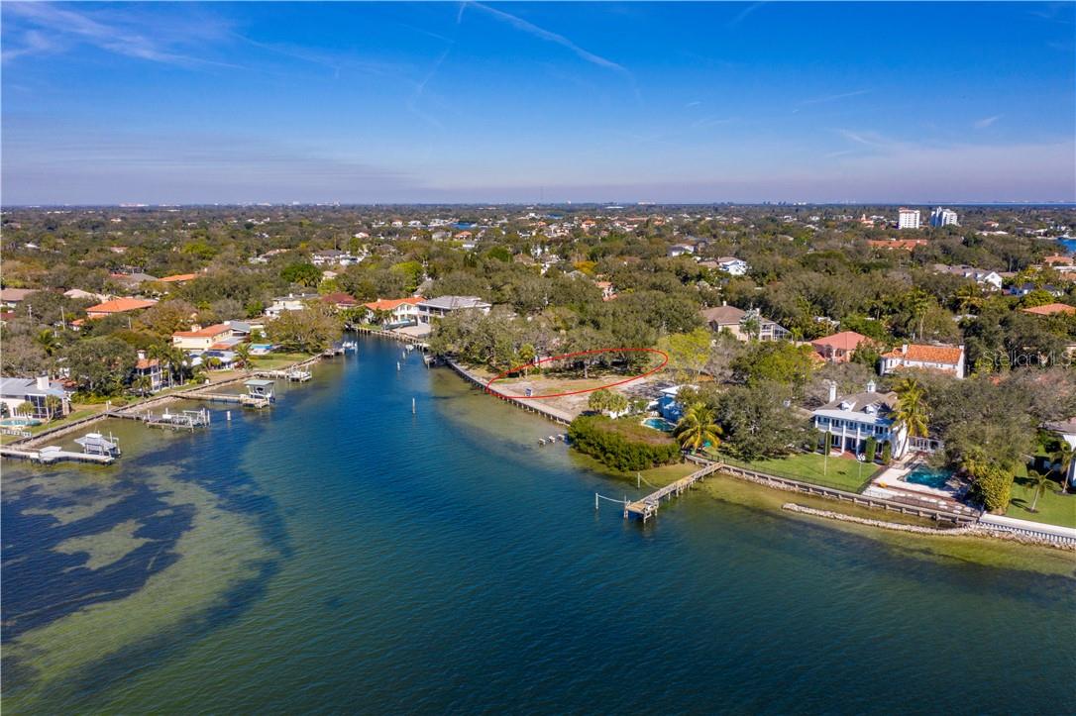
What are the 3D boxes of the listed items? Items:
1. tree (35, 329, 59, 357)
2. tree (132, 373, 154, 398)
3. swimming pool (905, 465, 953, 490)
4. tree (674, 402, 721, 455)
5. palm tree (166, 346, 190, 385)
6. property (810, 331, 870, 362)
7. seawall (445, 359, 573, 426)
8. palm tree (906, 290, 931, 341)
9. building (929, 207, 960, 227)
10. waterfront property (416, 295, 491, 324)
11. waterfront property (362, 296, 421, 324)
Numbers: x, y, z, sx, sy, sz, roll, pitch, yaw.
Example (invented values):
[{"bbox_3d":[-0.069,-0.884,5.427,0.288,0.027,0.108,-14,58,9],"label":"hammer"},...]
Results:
[{"bbox_3d":[-131.505,-2.862,222.941,6.000,9.600,6.000,-4,11,-20],"label":"tree"},{"bbox_3d":[-90.170,6.375,190.782,4.600,5.700,4.600,0,11,0],"label":"tree"},{"bbox_3d":[63.758,19.520,134.339,6.300,1.500,10.300,9,14,39],"label":"swimming pool"},{"bbox_3d":[28.525,12.549,149.108,7.900,8.800,7.900,0,11,0],"label":"tree"},{"bbox_3d":[-87.054,2.013,203.295,5.300,9.700,5.300,0,11,0],"label":"palm tree"},{"bbox_3d":[85.200,-2.828,231.790,13.000,8.800,14.200,-4,11,-22],"label":"property"},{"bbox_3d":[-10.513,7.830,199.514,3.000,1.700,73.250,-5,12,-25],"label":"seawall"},{"bbox_3d":[116.306,-12.375,253.114,6.800,17.200,6.800,4,11,20],"label":"palm tree"},{"bbox_3d":[582.800,-199.692,1200.138,29.000,35.000,26.000,-2,11,-13],"label":"building"},{"bbox_3d":[-31.200,-17.951,311.468,19.000,9.400,22.000,-9,14,-41],"label":"waterfront property"},{"bbox_3d":[-54.768,-18.093,307.040,12.000,9.200,21.000,10,15,43],"label":"waterfront property"}]

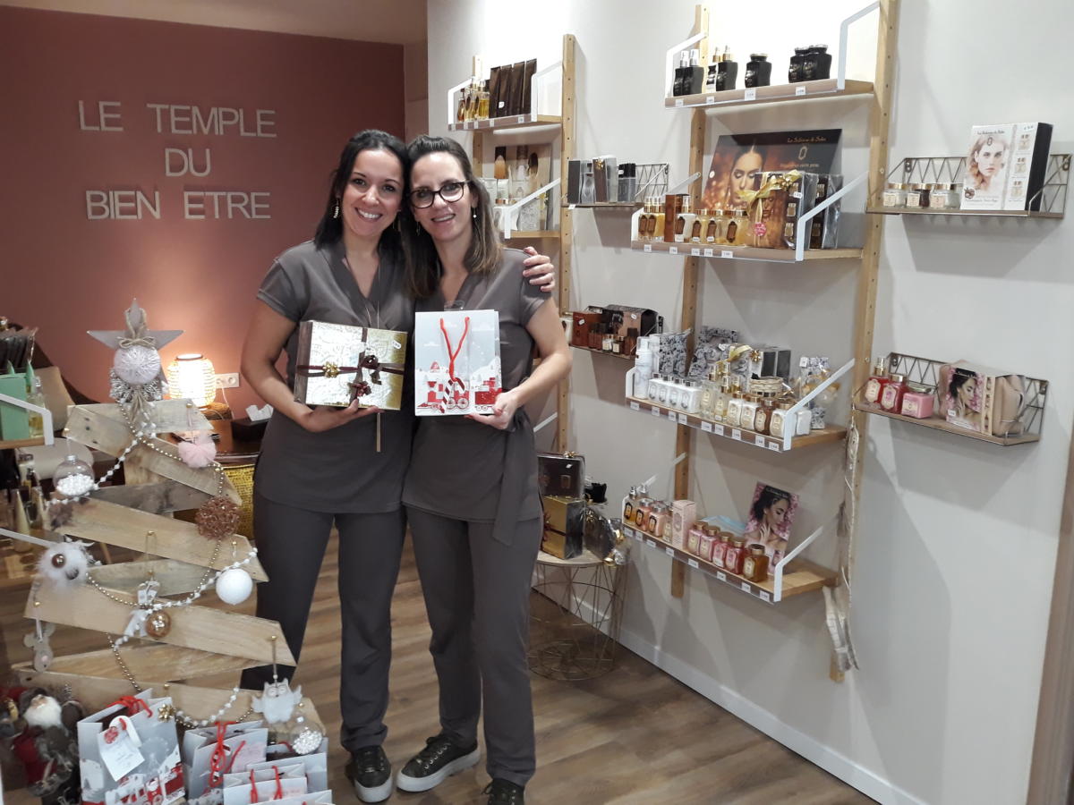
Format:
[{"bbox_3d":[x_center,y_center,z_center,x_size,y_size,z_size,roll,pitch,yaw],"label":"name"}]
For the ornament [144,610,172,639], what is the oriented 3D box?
[{"bbox_3d":[-0.993,0.584,2.200,0.065,0.074,0.065,1,13,0],"label":"ornament"}]

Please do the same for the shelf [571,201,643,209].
[{"bbox_3d":[0.241,-0.620,2.644,0.138,0.017,0.357,-9,15,-33],"label":"shelf"}]

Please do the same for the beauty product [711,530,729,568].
[{"bbox_3d":[0.508,0.392,2.261,0.041,0.088,0.042,-8,15,-34],"label":"beauty product"}]

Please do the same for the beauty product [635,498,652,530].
[{"bbox_3d":[0.349,0.364,2.738,0.044,0.091,0.044,-8,15,-35],"label":"beauty product"}]

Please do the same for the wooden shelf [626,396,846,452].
[{"bbox_3d":[0.527,0.037,2.299,0.243,0.029,0.571,-9,17,-36],"label":"wooden shelf"}]

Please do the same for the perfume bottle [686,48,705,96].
[{"bbox_3d":[0.416,-0.873,2.217,0.039,0.115,0.036,-8,15,-31],"label":"perfume bottle"}]

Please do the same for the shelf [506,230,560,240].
[{"bbox_3d":[-0.178,-0.689,3.404,0.255,0.024,0.622,-8,15,-35],"label":"shelf"}]

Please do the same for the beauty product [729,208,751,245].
[{"bbox_3d":[0.512,-0.443,2.118,0.043,0.091,0.046,0,12,0],"label":"beauty product"}]

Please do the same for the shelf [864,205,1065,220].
[{"bbox_3d":[0.877,-0.392,1.744,0.138,0.017,0.350,-9,15,-33],"label":"shelf"}]

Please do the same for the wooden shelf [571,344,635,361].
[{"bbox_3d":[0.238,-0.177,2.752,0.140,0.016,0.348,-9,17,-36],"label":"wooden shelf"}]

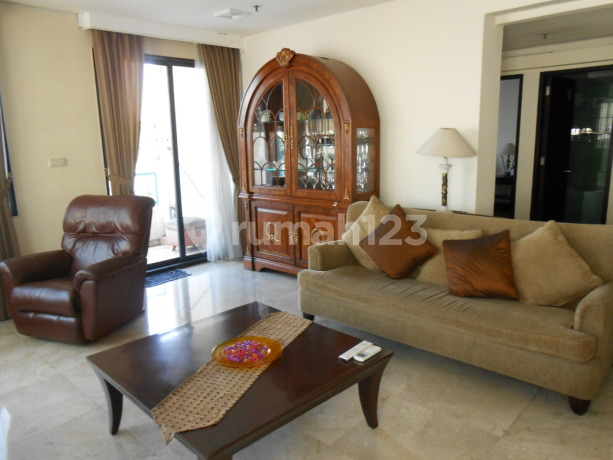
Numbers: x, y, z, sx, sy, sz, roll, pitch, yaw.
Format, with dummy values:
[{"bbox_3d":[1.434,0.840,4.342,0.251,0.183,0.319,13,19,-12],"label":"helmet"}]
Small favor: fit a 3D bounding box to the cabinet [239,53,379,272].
[{"bbox_3d":[-0.022,-0.625,4.834,1.630,2.320,0.450,8,15,42],"label":"cabinet"}]

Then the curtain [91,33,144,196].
[{"bbox_3d":[-1.823,-0.712,4.859,0.140,2.580,0.540,8,15,42],"label":"curtain"}]

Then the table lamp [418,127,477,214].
[{"bbox_3d":[1.136,-0.473,3.737,0.480,0.690,0.480,8,15,42],"label":"table lamp"}]

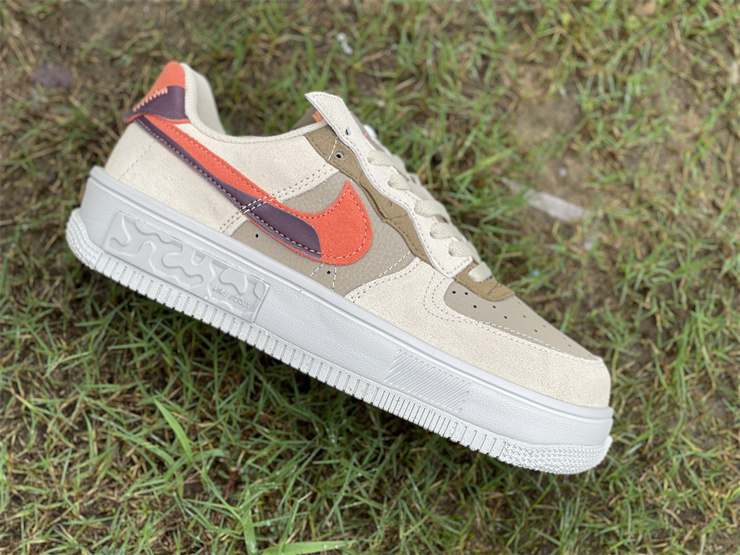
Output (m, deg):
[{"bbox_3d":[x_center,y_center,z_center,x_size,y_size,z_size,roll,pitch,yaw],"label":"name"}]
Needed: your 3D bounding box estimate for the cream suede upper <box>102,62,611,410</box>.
[{"bbox_3d":[0.008,-0.030,0.660,0.272,0.100,0.083,24,99,-4],"label":"cream suede upper"}]

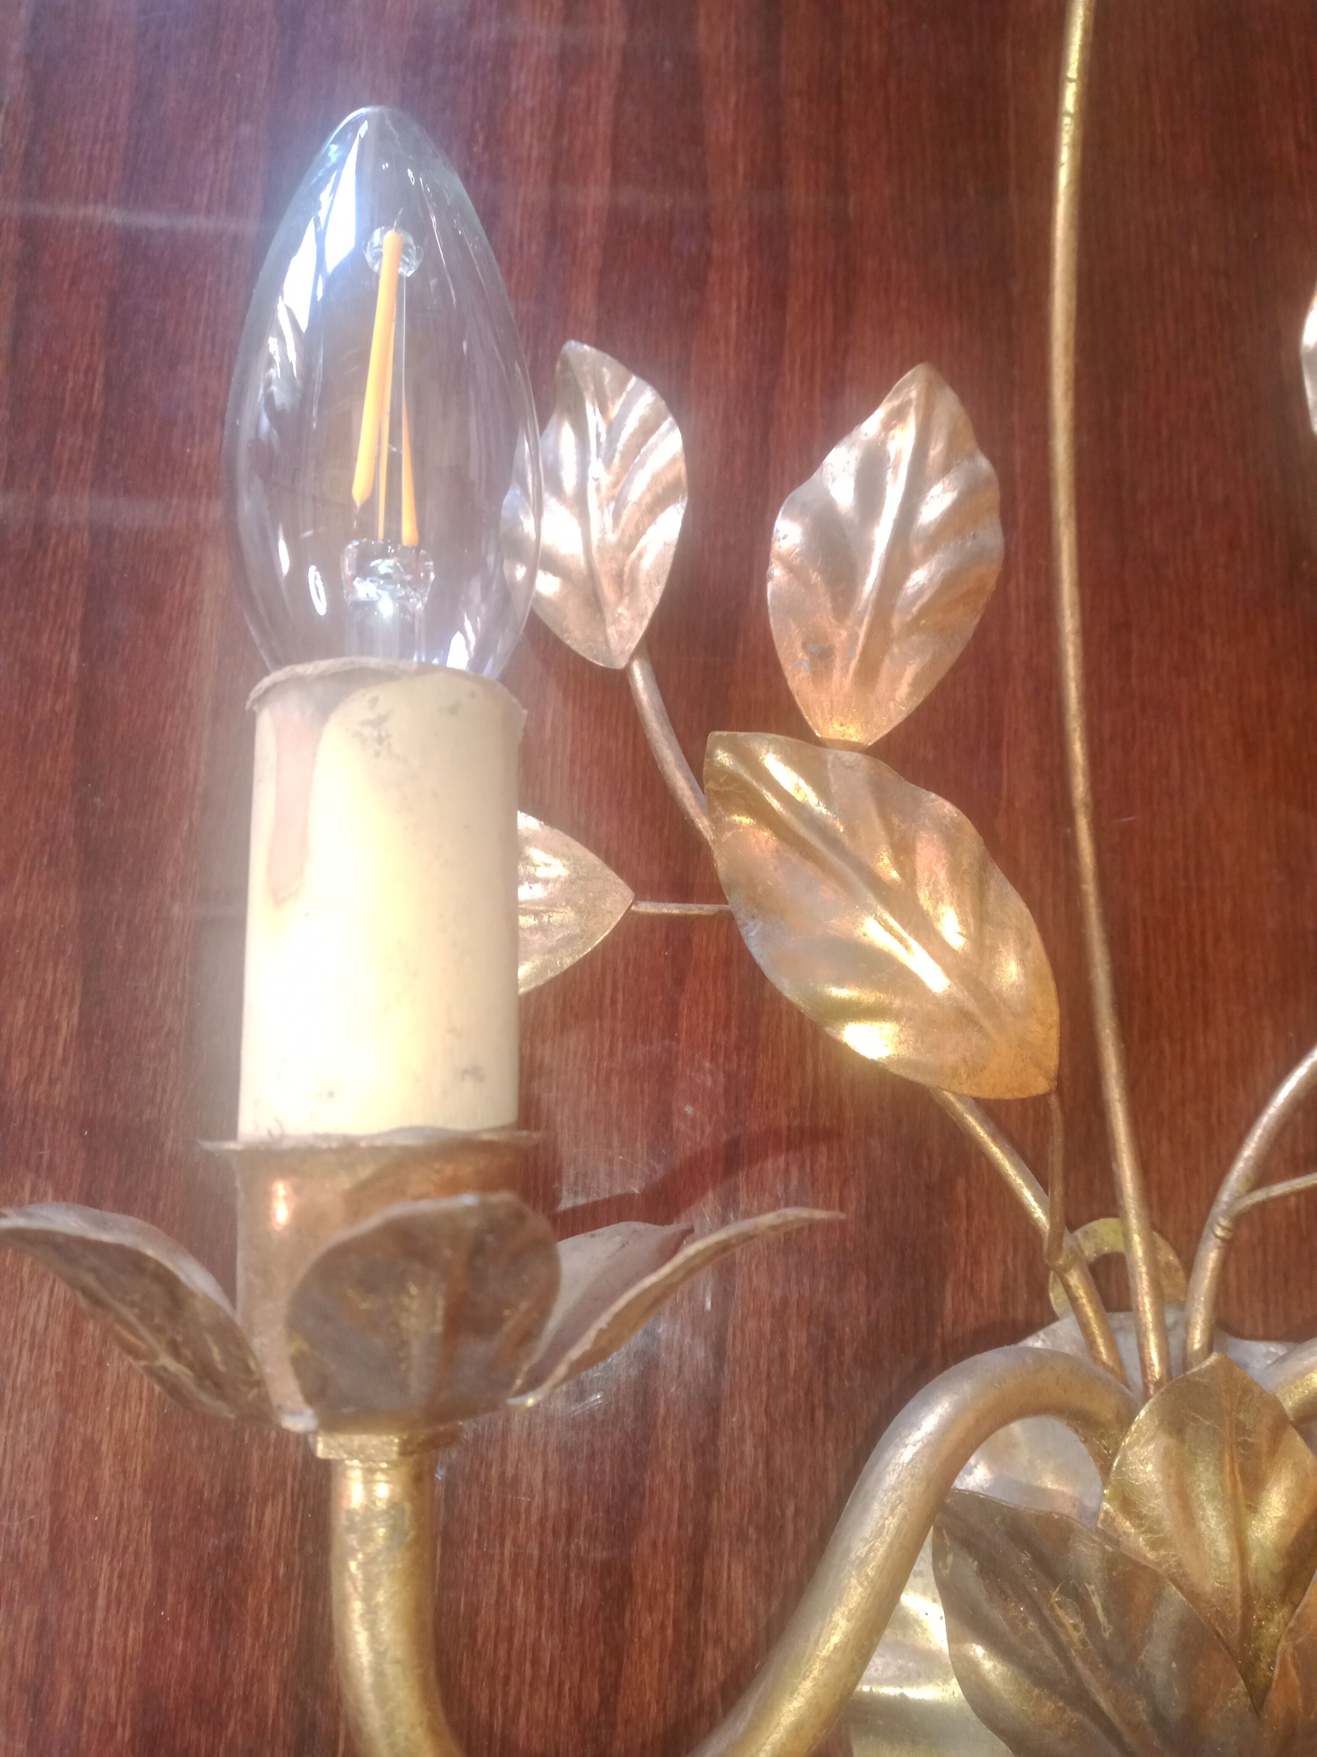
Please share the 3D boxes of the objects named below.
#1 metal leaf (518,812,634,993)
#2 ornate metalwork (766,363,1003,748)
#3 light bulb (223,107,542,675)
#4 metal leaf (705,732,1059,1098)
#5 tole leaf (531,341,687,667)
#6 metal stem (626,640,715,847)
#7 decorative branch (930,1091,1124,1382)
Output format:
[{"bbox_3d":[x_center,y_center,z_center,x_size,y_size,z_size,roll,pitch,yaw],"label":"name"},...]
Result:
[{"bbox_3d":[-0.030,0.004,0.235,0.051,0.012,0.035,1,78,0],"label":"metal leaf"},{"bbox_3d":[0.037,-0.053,0.222,0.036,0.012,0.069,12,78,3],"label":"ornate metalwork"},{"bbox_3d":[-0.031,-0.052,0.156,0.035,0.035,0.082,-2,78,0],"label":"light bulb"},{"bbox_3d":[0.031,0.004,0.192,0.038,0.013,0.071,-41,81,-8],"label":"metal leaf"},{"bbox_3d":[-0.011,-0.065,0.235,0.031,0.012,0.062,-9,78,-2],"label":"tole leaf"},{"bbox_3d":[0.003,-0.023,0.233,0.006,0.005,0.038,-21,81,-4],"label":"metal stem"},{"bbox_3d":[0.061,0.051,0.210,0.015,0.008,0.049,-26,63,-5],"label":"decorative branch"}]

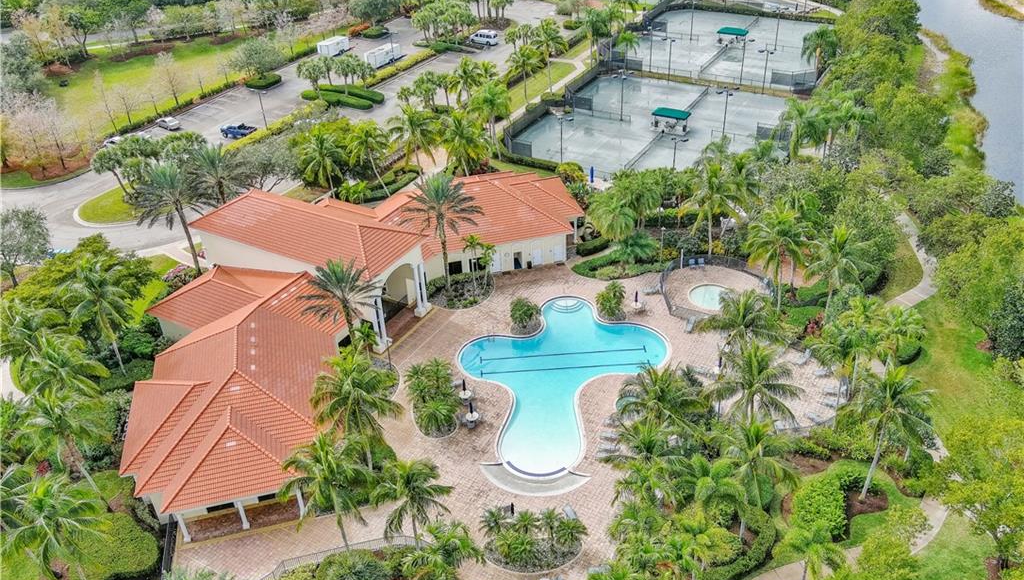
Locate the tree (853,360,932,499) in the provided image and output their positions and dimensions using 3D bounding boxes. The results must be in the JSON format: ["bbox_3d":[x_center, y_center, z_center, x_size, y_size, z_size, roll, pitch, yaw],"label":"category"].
[{"bbox_3d":[27.056,10.951,60.079,5.658,12.154,5.489,-3,33,0],"label":"tree"}]

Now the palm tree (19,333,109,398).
[{"bbox_3d":[-35.049,7.880,65.517,7.396,9.800,7.026,-24,39,-28],"label":"palm tree"}]

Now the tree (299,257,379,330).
[{"bbox_3d":[-14.234,2.630,70.904,6.900,11.200,6.900,-3,33,0],"label":"tree"}]

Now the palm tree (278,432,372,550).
[{"bbox_3d":[-11.625,13.882,53.646,6.102,10.878,5.797,-13,35,-15],"label":"palm tree"}]

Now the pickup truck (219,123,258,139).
[{"bbox_3d":[-40.184,-23.295,120.456,5.500,1.800,2.050,12,36,22],"label":"pickup truck"}]

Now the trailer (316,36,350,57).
[{"bbox_3d":[-35.015,-48.285,163.553,2.500,2.600,5.900,21,40,32],"label":"trailer"}]

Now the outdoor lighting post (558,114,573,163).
[{"bbox_3d":[6.680,-19.097,106.325,1.700,6.700,1.200,16,38,26],"label":"outdoor lighting post"}]

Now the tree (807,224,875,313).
[{"bbox_3d":[29.505,-1.351,75.078,6.466,9.255,6.143,12,36,21],"label":"tree"}]

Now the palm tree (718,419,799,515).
[{"bbox_3d":[16.729,12.466,55.948,5.614,8.324,5.333,10,35,18],"label":"palm tree"}]

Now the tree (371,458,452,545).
[{"bbox_3d":[-6.437,14.819,54.446,5.377,7.998,5.108,-9,34,-9],"label":"tree"}]

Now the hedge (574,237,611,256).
[{"bbox_3d":[9.506,-4.984,95.781,4.040,1.000,1.593,-17,36,-19],"label":"hedge"}]

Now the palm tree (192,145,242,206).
[{"bbox_3d":[-31.574,-9.868,90.537,7.000,11.300,7.000,-3,33,0],"label":"palm tree"}]

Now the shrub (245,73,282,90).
[{"bbox_3d":[-42.018,-34.956,139.134,4.200,0.860,5.000,12,36,22],"label":"shrub"}]

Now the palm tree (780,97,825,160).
[{"bbox_3d":[38.703,-20.963,110.255,5.432,9.071,5.269,-3,33,0],"label":"palm tree"}]

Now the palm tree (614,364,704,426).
[{"bbox_3d":[10.406,9.363,59.534,6.500,9.000,6.500,-3,33,0],"label":"palm tree"}]

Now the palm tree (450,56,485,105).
[{"bbox_3d":[-6.687,-31.091,124.644,5.568,7.383,5.289,-4,33,-2],"label":"palm tree"}]

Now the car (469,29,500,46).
[{"bbox_3d":[-5.233,-47.340,153.908,5.700,2.400,2.050,21,40,32],"label":"car"}]

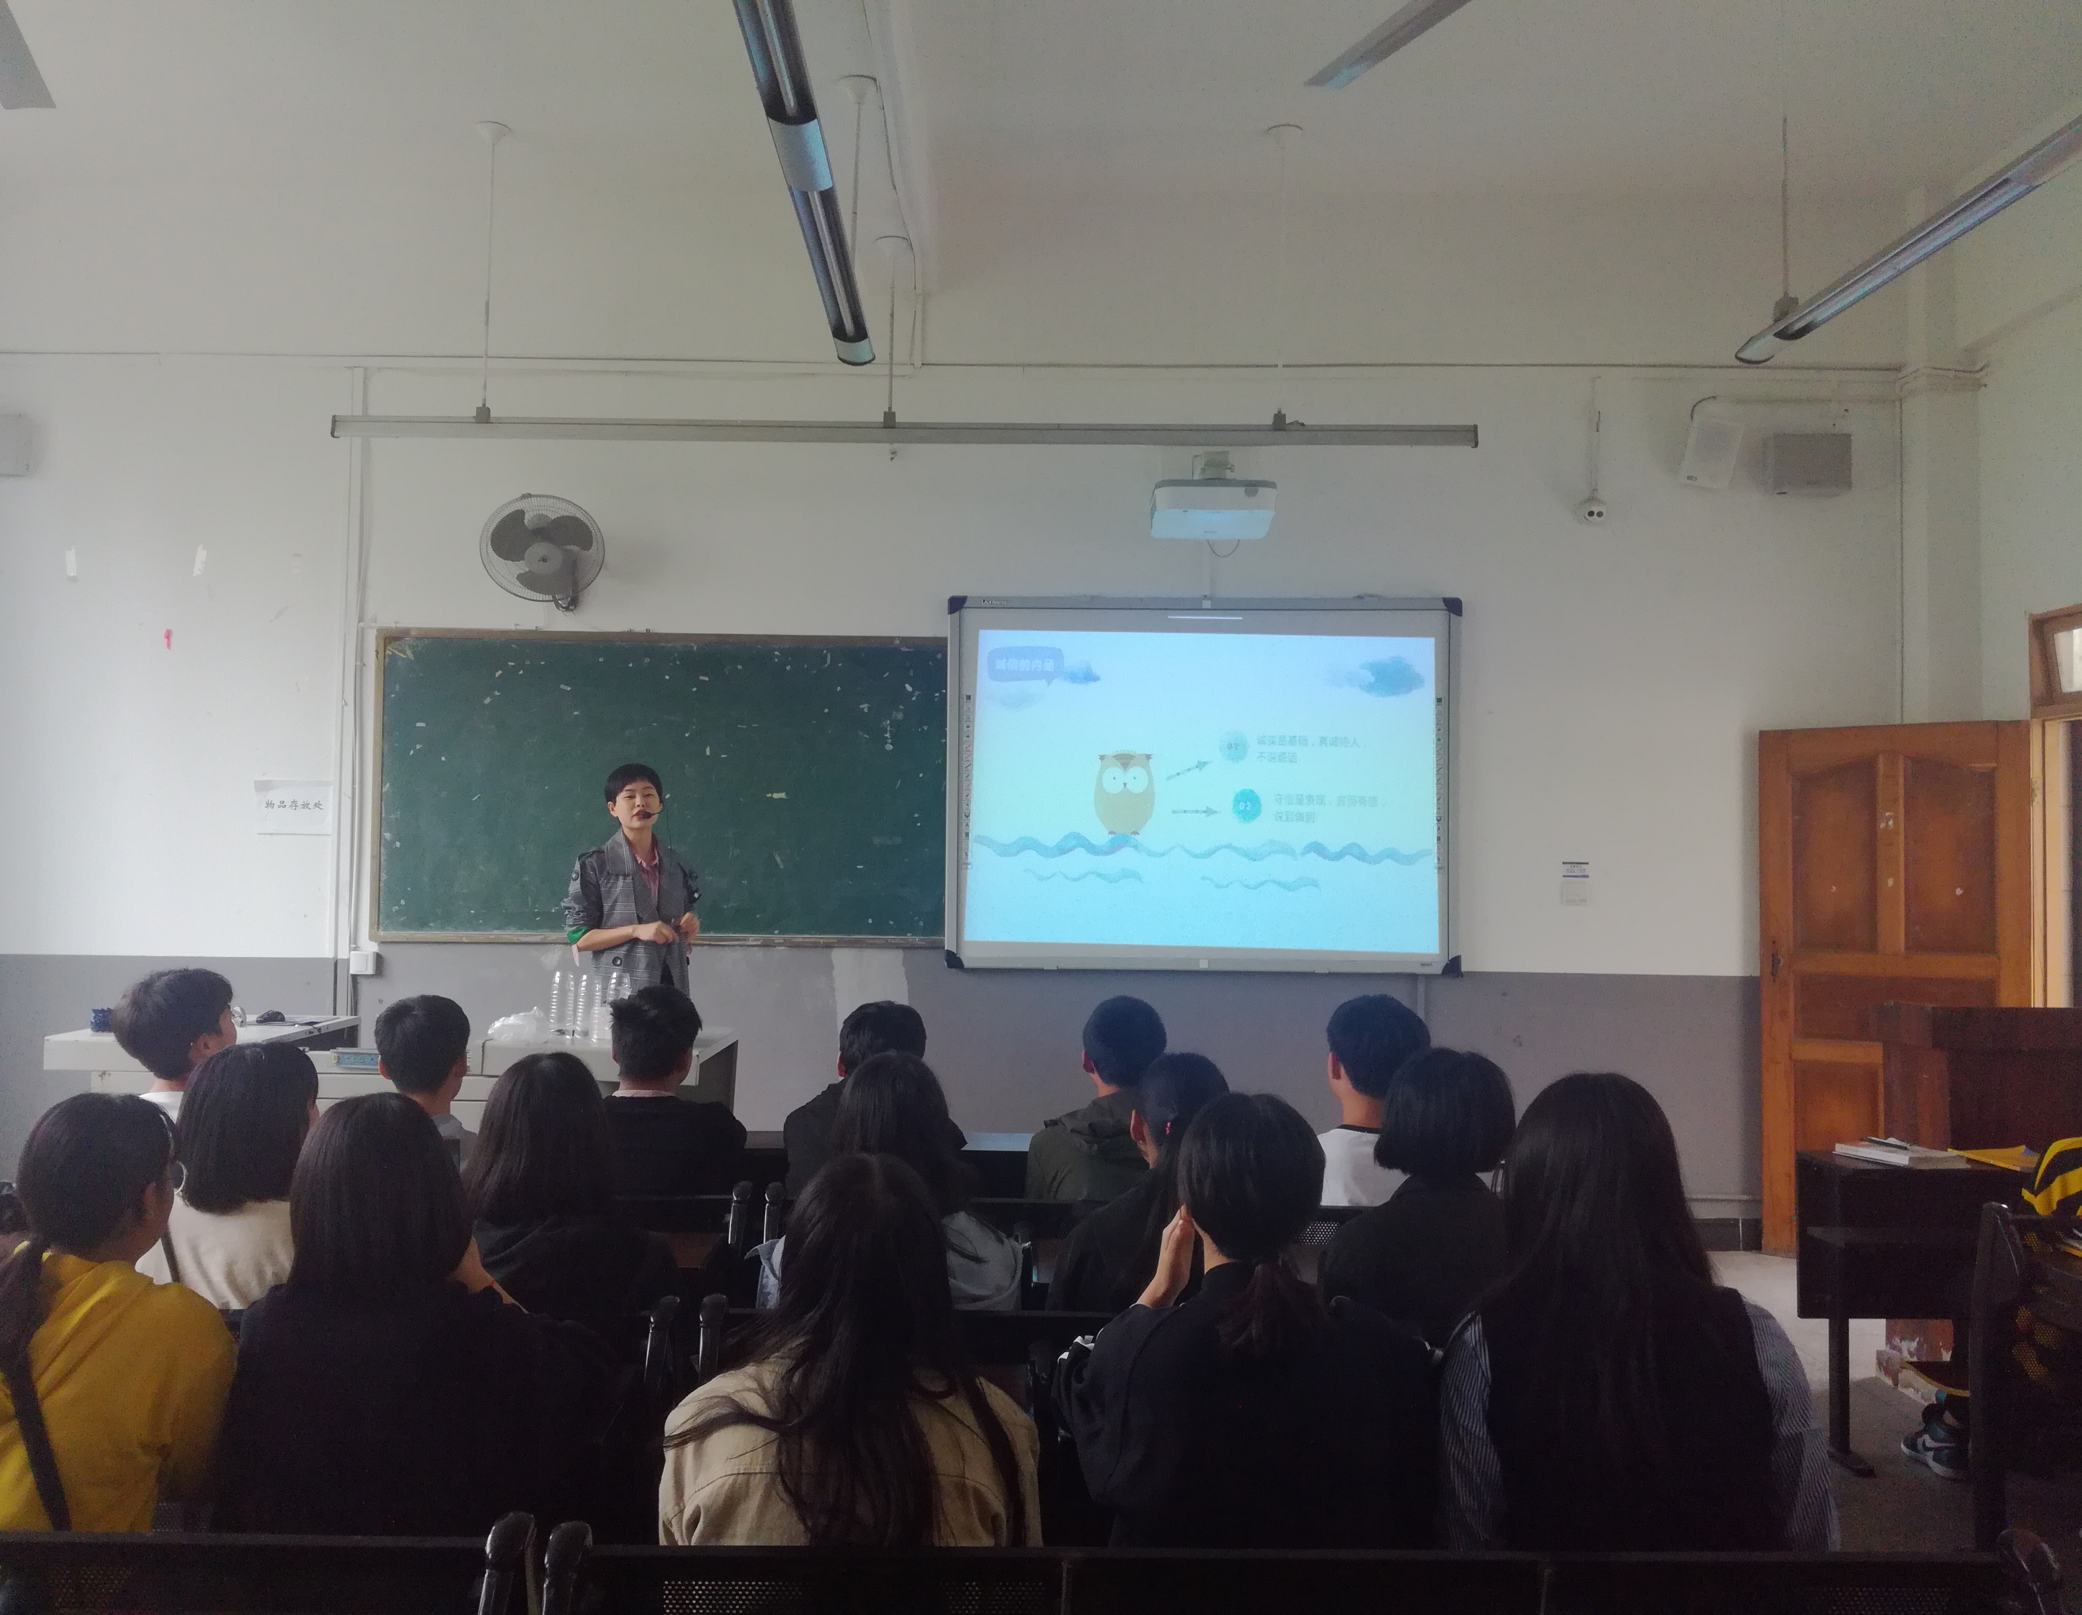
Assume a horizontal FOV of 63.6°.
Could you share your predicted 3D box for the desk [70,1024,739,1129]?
[{"bbox_3d":[-2.000,1.109,5.269,2.000,0.800,0.800,0,-2,0],"label":"desk"}]

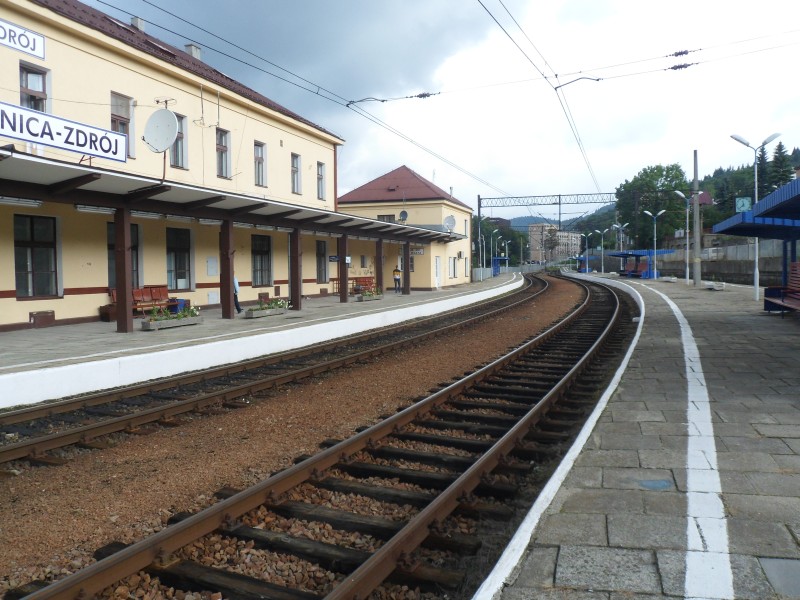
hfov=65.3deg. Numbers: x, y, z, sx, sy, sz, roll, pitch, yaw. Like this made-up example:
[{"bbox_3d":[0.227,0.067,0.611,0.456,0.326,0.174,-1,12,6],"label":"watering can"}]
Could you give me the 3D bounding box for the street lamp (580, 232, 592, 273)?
[{"bbox_3d":[32.682,-8.170,108.939,2.100,6.950,0.320,0,3,6],"label":"street lamp"}]

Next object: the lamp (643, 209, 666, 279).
[{"bbox_3d":[25.540,-5.485,62.400,2.200,6.950,0.320,0,3,13],"label":"lamp"}]

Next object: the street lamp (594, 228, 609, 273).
[{"bbox_3d":[31.609,-7.531,97.500,2.200,6.950,0.320,0,3,7],"label":"street lamp"}]

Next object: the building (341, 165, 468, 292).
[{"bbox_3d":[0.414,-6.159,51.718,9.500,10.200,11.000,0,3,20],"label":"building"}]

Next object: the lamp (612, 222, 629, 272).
[{"bbox_3d":[29.136,-6.618,81.933,2.200,6.950,0.320,0,3,10],"label":"lamp"}]

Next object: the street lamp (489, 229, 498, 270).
[{"bbox_3d":[13.712,-6.654,90.069,1.150,6.950,0.320,0,3,11],"label":"street lamp"}]

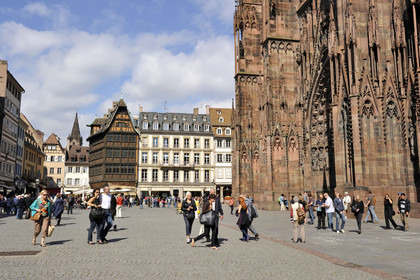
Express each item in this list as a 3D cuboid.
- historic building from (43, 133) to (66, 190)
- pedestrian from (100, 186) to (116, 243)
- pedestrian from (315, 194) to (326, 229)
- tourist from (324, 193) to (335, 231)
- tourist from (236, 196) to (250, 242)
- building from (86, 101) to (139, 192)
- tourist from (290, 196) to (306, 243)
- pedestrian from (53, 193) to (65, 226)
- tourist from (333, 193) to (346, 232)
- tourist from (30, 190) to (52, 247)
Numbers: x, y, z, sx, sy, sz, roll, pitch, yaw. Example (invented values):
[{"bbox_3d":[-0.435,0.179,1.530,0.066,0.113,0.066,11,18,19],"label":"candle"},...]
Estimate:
[{"bbox_3d":[-38.283,7.524,96.604,5.319,17.348,9.000,0,-9,-3],"label":"historic building"},{"bbox_3d":[-3.320,2.441,12.150,0.520,1.810,0.460,6,-11,-36],"label":"pedestrian"},{"bbox_3d":[5.136,3.355,17.400,0.540,1.595,0.450,-1,-8,3],"label":"pedestrian"},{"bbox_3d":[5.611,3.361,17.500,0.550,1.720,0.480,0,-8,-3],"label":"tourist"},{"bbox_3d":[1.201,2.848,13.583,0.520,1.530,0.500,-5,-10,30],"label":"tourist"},{"bbox_3d":[-21.892,2.819,84.215,10.500,22.500,12.500,2,-9,-15],"label":"building"},{"bbox_3d":[3.058,2.758,12.900,0.530,1.620,0.420,2,-9,-11],"label":"tourist"},{"bbox_3d":[-8.200,3.806,20.400,0.650,1.693,0.550,2,-9,-12],"label":"pedestrian"},{"bbox_3d":[5.456,3.073,15.800,0.550,1.685,0.450,0,-8,-5],"label":"tourist"},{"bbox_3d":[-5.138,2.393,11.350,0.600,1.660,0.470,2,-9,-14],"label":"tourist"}]

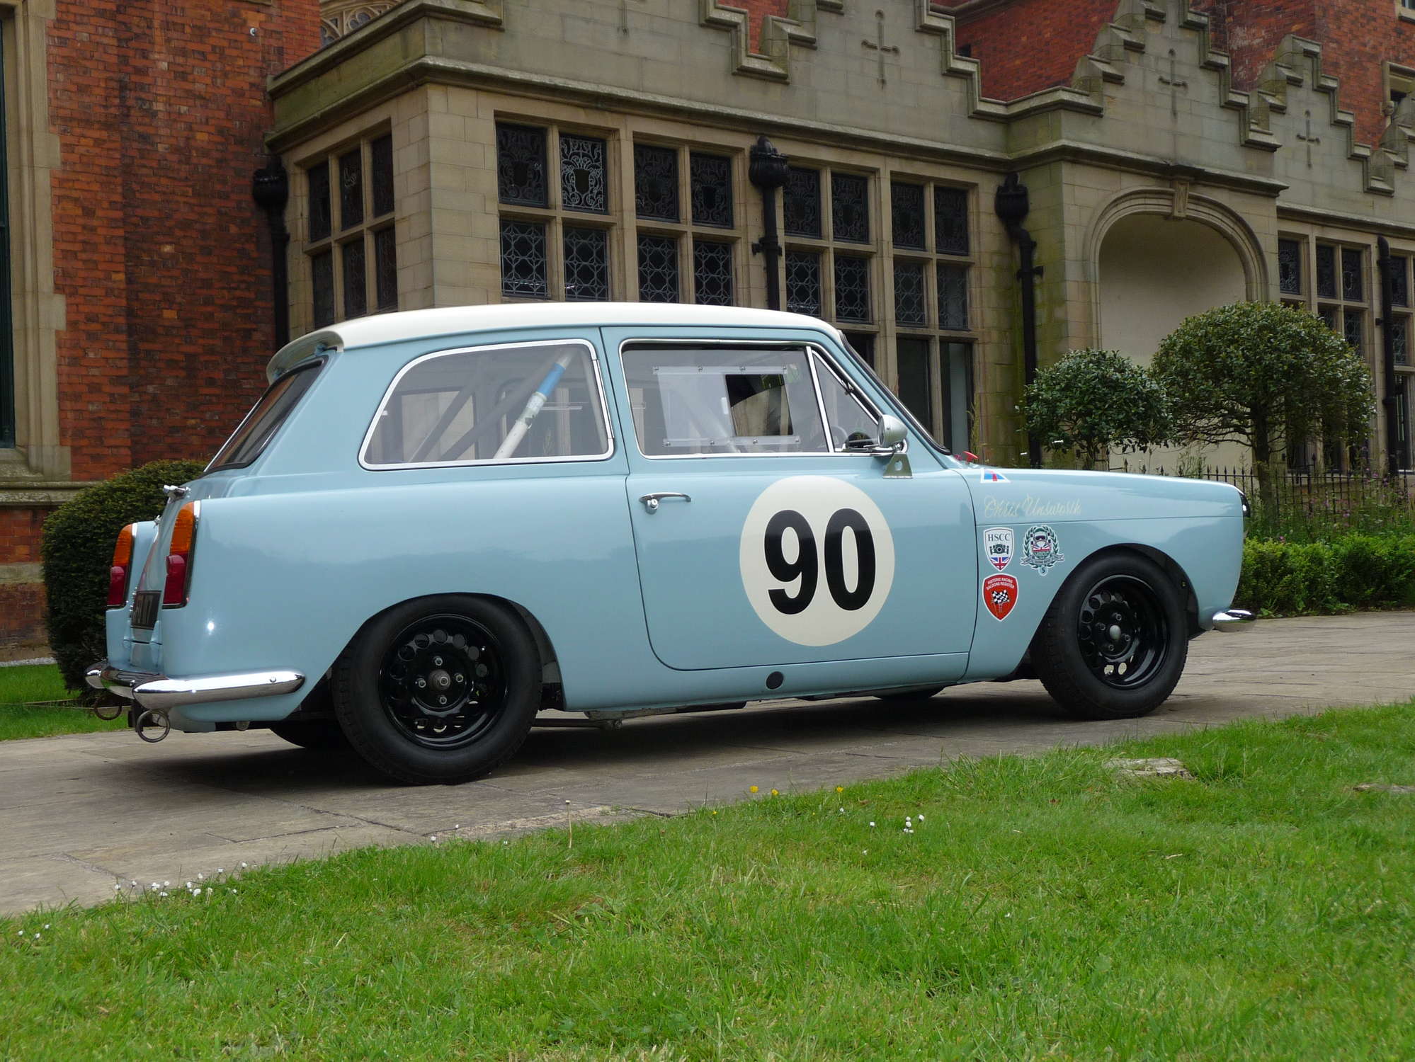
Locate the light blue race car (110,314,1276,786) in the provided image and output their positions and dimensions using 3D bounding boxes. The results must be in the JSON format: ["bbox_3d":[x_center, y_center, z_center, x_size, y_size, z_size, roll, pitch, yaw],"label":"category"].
[{"bbox_3d":[-0.046,-0.030,5.712,3.680,1.375,1.520,-2,-1,-25],"label":"light blue race car"}]

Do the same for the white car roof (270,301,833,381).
[{"bbox_3d":[-0.527,-0.587,5.515,1.680,0.225,1.140,-2,-1,-25],"label":"white car roof"}]

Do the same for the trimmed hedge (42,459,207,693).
[{"bbox_3d":[-2.835,0.251,9.600,1.540,1.270,1.520,-2,-1,0],"label":"trimmed hedge"}]

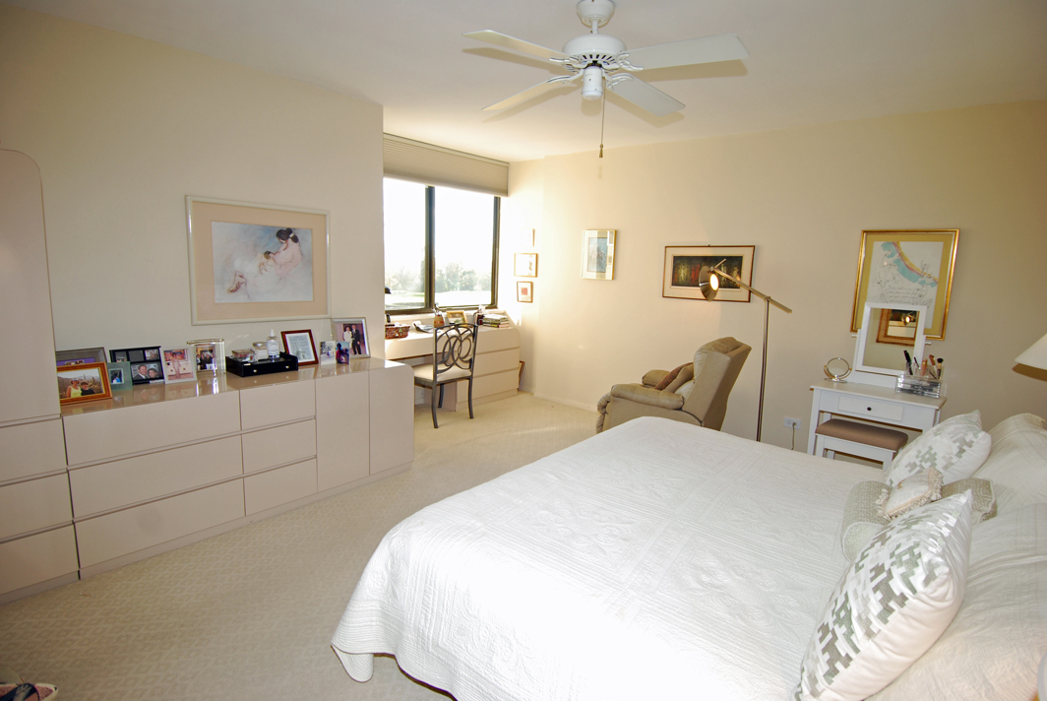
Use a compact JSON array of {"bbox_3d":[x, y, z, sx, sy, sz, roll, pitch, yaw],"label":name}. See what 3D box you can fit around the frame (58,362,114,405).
[{"bbox_3d":[-2.009,0.151,2.373,0.030,0.168,0.210,-7,2,36],"label":"frame"}]

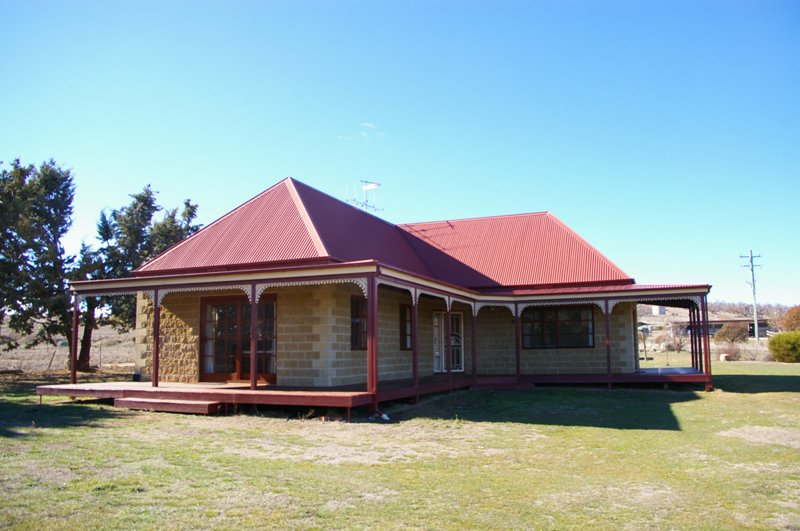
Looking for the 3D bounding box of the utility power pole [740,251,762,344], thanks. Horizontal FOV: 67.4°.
[{"bbox_3d":[39.335,3.444,66.763,2.200,10.500,0.350,-2,-9,12],"label":"utility power pole"}]

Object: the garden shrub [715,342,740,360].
[{"bbox_3d":[19.110,4.978,35.000,1.550,1.050,1.400,-1,-8,0],"label":"garden shrub"}]

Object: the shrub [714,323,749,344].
[{"bbox_3d":[32.056,6.604,58.000,3.200,1.950,3.000,-1,-8,0],"label":"shrub"}]

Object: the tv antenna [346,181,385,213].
[{"bbox_3d":[-1.321,-2.583,23.300,0.800,1.350,2.000,-8,-11,40],"label":"tv antenna"}]

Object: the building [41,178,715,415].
[{"bbox_3d":[1.363,0.651,18.944,15.700,6.600,16.300,-4,-9,23],"label":"building"}]

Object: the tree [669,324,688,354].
[{"bbox_3d":[20.234,5.294,43.500,1.700,2.150,1.700,-1,-8,0],"label":"tree"}]

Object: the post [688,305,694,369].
[{"bbox_3d":[10.838,2.684,22.300,0.100,2.350,0.100,-4,-9,23],"label":"post"}]

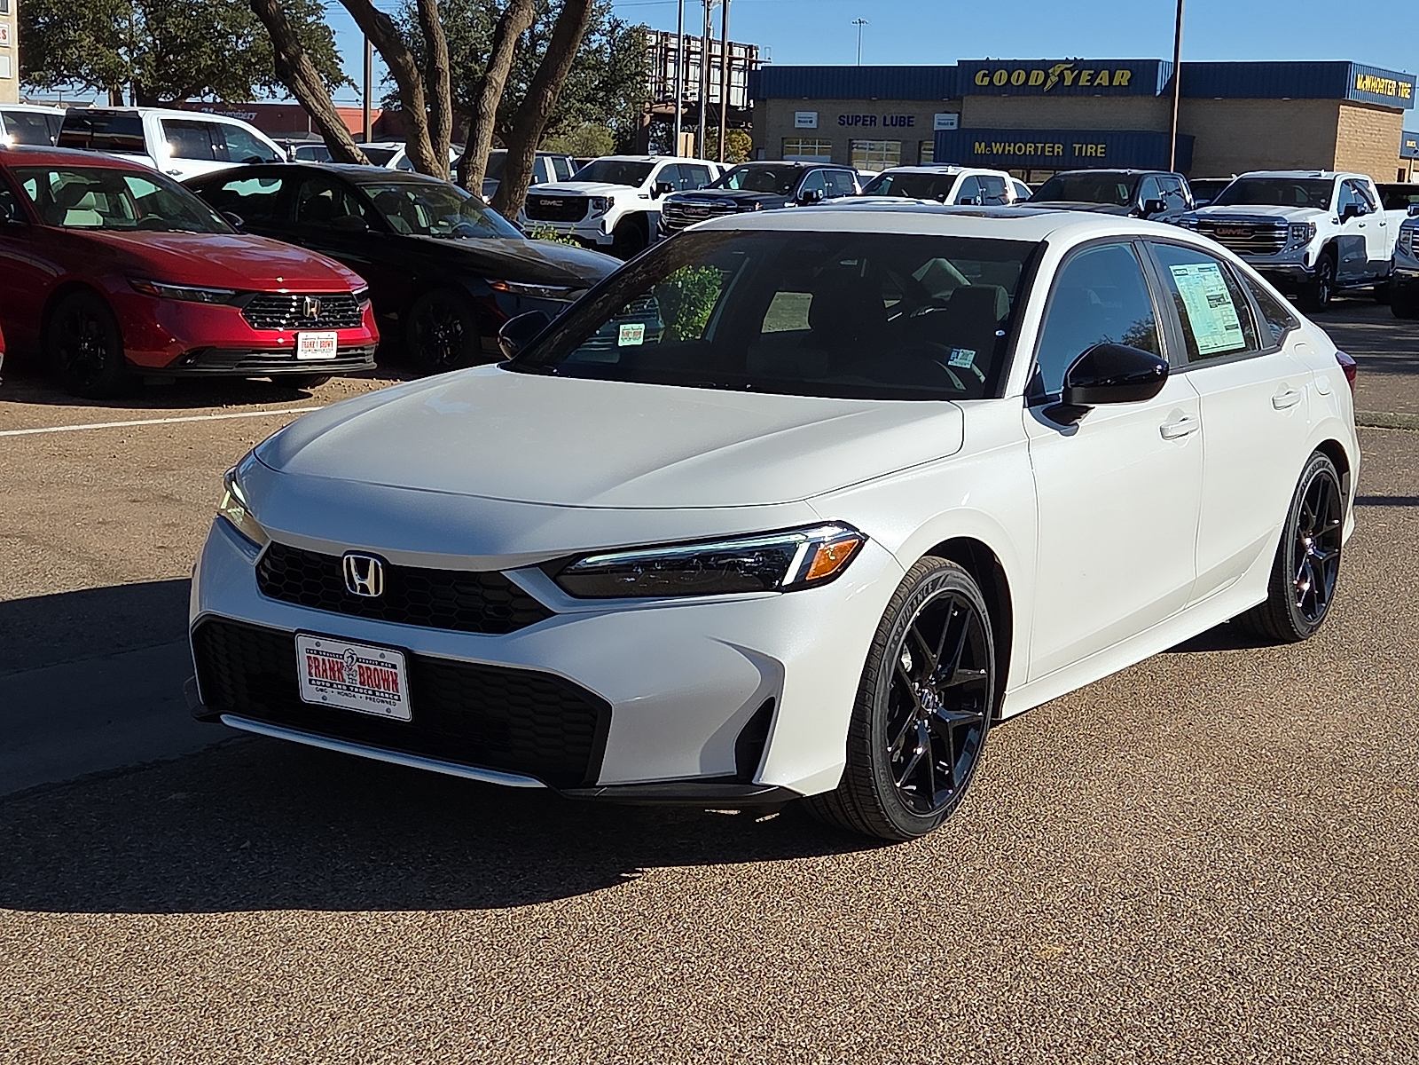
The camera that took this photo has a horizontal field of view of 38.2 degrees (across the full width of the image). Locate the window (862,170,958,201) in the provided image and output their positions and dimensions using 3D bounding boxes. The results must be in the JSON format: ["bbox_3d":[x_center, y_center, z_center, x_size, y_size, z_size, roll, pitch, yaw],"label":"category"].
[{"bbox_3d":[3.387,-5.829,34.600,1.580,0.480,0.650,7,11,31],"label":"window"}]

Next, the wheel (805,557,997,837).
[{"bbox_3d":[0.421,0.369,4.656,0.235,0.645,0.645,7,11,33],"label":"wheel"}]

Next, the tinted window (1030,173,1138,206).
[{"bbox_3d":[5.695,-5.223,31.200,1.580,0.490,0.650,7,11,32],"label":"tinted window"}]

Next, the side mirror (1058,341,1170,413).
[{"bbox_3d":[1.022,-0.390,5.099,0.245,0.165,0.160,7,11,33],"label":"side mirror"}]

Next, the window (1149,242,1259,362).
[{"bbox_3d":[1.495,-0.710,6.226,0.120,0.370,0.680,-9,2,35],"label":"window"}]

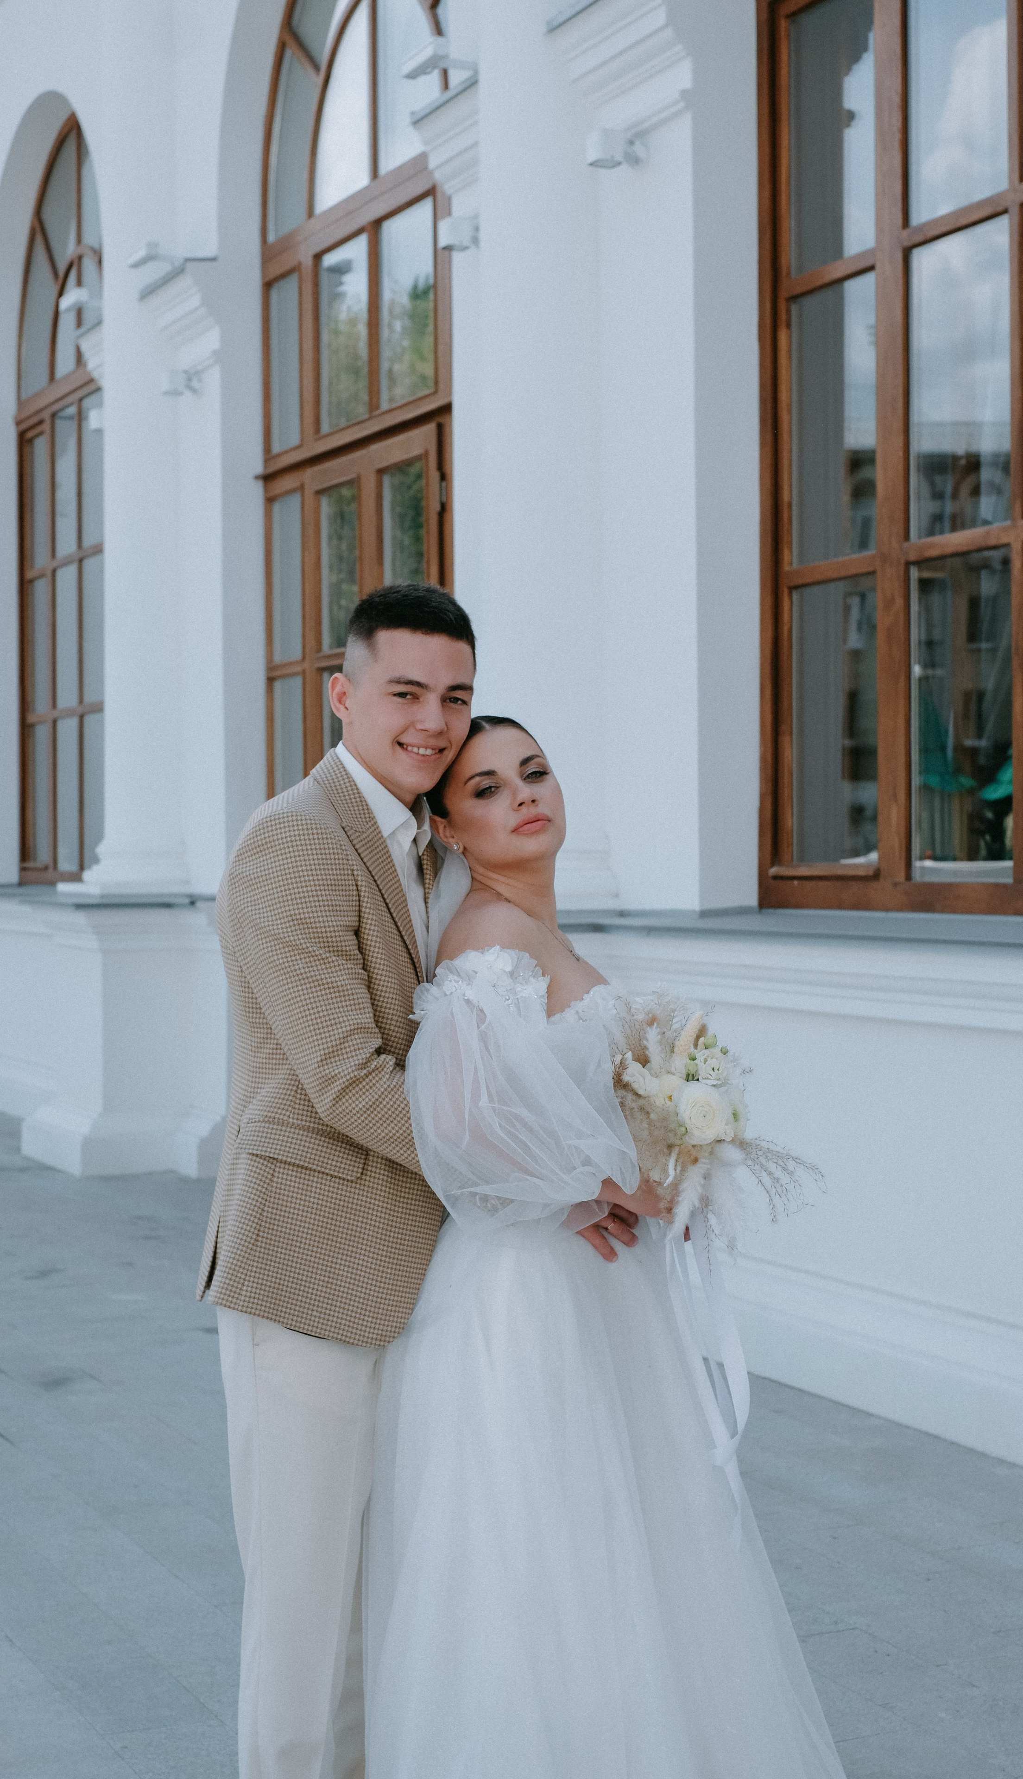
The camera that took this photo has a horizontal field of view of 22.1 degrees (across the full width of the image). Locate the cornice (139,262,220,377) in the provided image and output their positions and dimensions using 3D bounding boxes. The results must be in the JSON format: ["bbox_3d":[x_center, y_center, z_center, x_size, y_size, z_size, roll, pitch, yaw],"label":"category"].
[{"bbox_3d":[-1.535,-2.617,12.101,0.156,0.448,0.695,-1,1,-25],"label":"cornice"}]

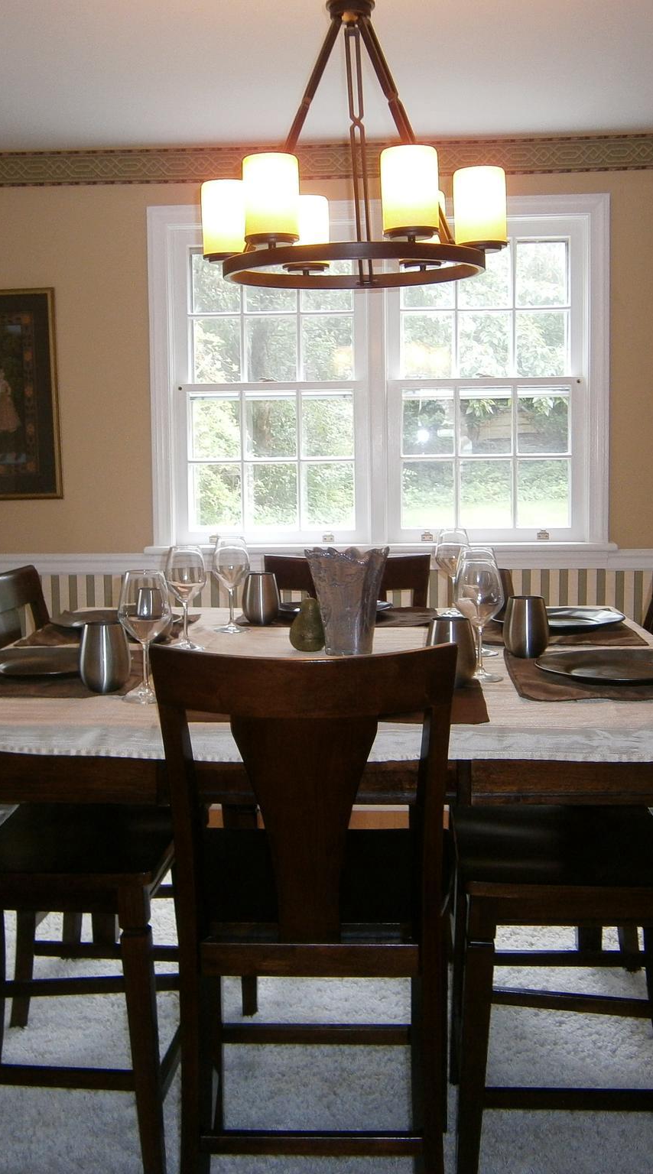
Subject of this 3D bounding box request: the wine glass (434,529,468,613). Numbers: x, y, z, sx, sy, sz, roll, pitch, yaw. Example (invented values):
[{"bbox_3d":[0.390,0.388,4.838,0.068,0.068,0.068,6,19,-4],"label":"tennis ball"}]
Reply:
[{"bbox_3d":[0.329,-0.043,3.070,0.092,0.218,0.092,0,6,4],"label":"wine glass"}]

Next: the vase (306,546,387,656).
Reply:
[{"bbox_3d":[0.043,0.027,2.447,0.166,0.219,0.164,0,6,4],"label":"vase"}]

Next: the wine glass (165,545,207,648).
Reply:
[{"bbox_3d":[-0.309,0.019,2.571,0.092,0.218,0.092,0,6,4],"label":"wine glass"}]

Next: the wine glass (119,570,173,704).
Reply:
[{"bbox_3d":[-0.312,0.080,2.002,0.092,0.215,0.092,0,6,4],"label":"wine glass"}]

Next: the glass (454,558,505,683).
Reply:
[{"bbox_3d":[0.282,0.057,2.158,0.092,0.215,0.092,0,6,4],"label":"glass"}]

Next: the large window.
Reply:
[{"bbox_3d":[0.189,-0.789,4.391,1.705,1.273,0.102,0,6,4],"label":"large window"}]

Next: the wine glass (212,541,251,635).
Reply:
[{"bbox_3d":[-0.229,-0.005,2.810,0.092,0.217,0.092,0,6,4],"label":"wine glass"}]

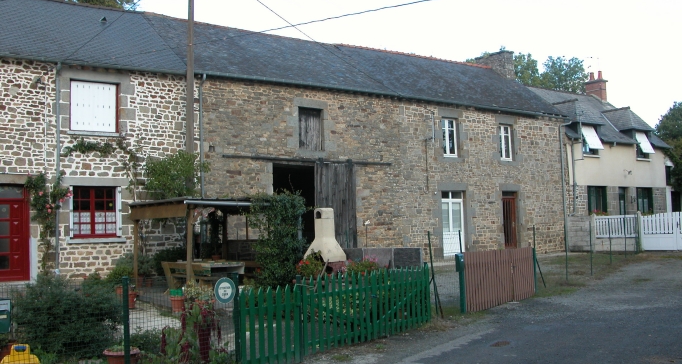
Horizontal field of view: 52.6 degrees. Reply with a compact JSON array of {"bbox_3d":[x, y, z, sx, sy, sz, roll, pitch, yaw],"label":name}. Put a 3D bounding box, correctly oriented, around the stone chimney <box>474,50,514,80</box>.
[{"bbox_3d":[7.023,-5.144,31.382,0.720,1.280,1.650,2,-5,-37],"label":"stone chimney"}]

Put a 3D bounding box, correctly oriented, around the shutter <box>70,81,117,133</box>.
[{"bbox_3d":[-6.423,-1.955,18.047,1.170,1.280,0.070,1,-5,-36],"label":"shutter"}]

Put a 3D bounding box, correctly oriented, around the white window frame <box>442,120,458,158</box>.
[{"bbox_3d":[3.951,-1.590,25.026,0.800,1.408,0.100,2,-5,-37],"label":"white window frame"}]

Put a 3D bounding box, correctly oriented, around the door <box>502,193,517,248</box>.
[{"bbox_3d":[6.522,1.563,26.669,0.930,2.335,0.080,2,-5,-37],"label":"door"}]

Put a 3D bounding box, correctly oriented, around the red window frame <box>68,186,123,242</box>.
[{"bbox_3d":[-6.318,0.823,17.774,1.300,1.400,0.180,1,-5,-36],"label":"red window frame"}]

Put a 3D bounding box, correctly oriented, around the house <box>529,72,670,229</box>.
[{"bbox_3d":[10.934,-1.446,35.149,8.500,9.450,7.600,1,-5,-36],"label":"house"}]

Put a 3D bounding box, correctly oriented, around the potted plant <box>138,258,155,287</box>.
[{"bbox_3d":[-4.903,2.282,17.390,0.380,0.710,0.380,1,-5,-33],"label":"potted plant"}]

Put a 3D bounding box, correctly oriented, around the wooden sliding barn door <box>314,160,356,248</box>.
[{"bbox_3d":[-0.108,1.027,21.627,1.557,3.343,0.100,1,-5,-33],"label":"wooden sliding barn door"}]

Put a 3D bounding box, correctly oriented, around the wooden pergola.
[{"bbox_3d":[-2.784,1.447,15.124,2.650,2.070,3.208,1,-5,-36],"label":"wooden pergola"}]

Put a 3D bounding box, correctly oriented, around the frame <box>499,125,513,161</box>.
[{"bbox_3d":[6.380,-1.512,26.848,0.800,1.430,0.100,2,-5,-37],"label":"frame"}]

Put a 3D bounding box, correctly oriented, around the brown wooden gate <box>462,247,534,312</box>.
[{"bbox_3d":[3.513,2.033,15.023,0.080,1.140,3.846,-4,-5,35],"label":"brown wooden gate"}]

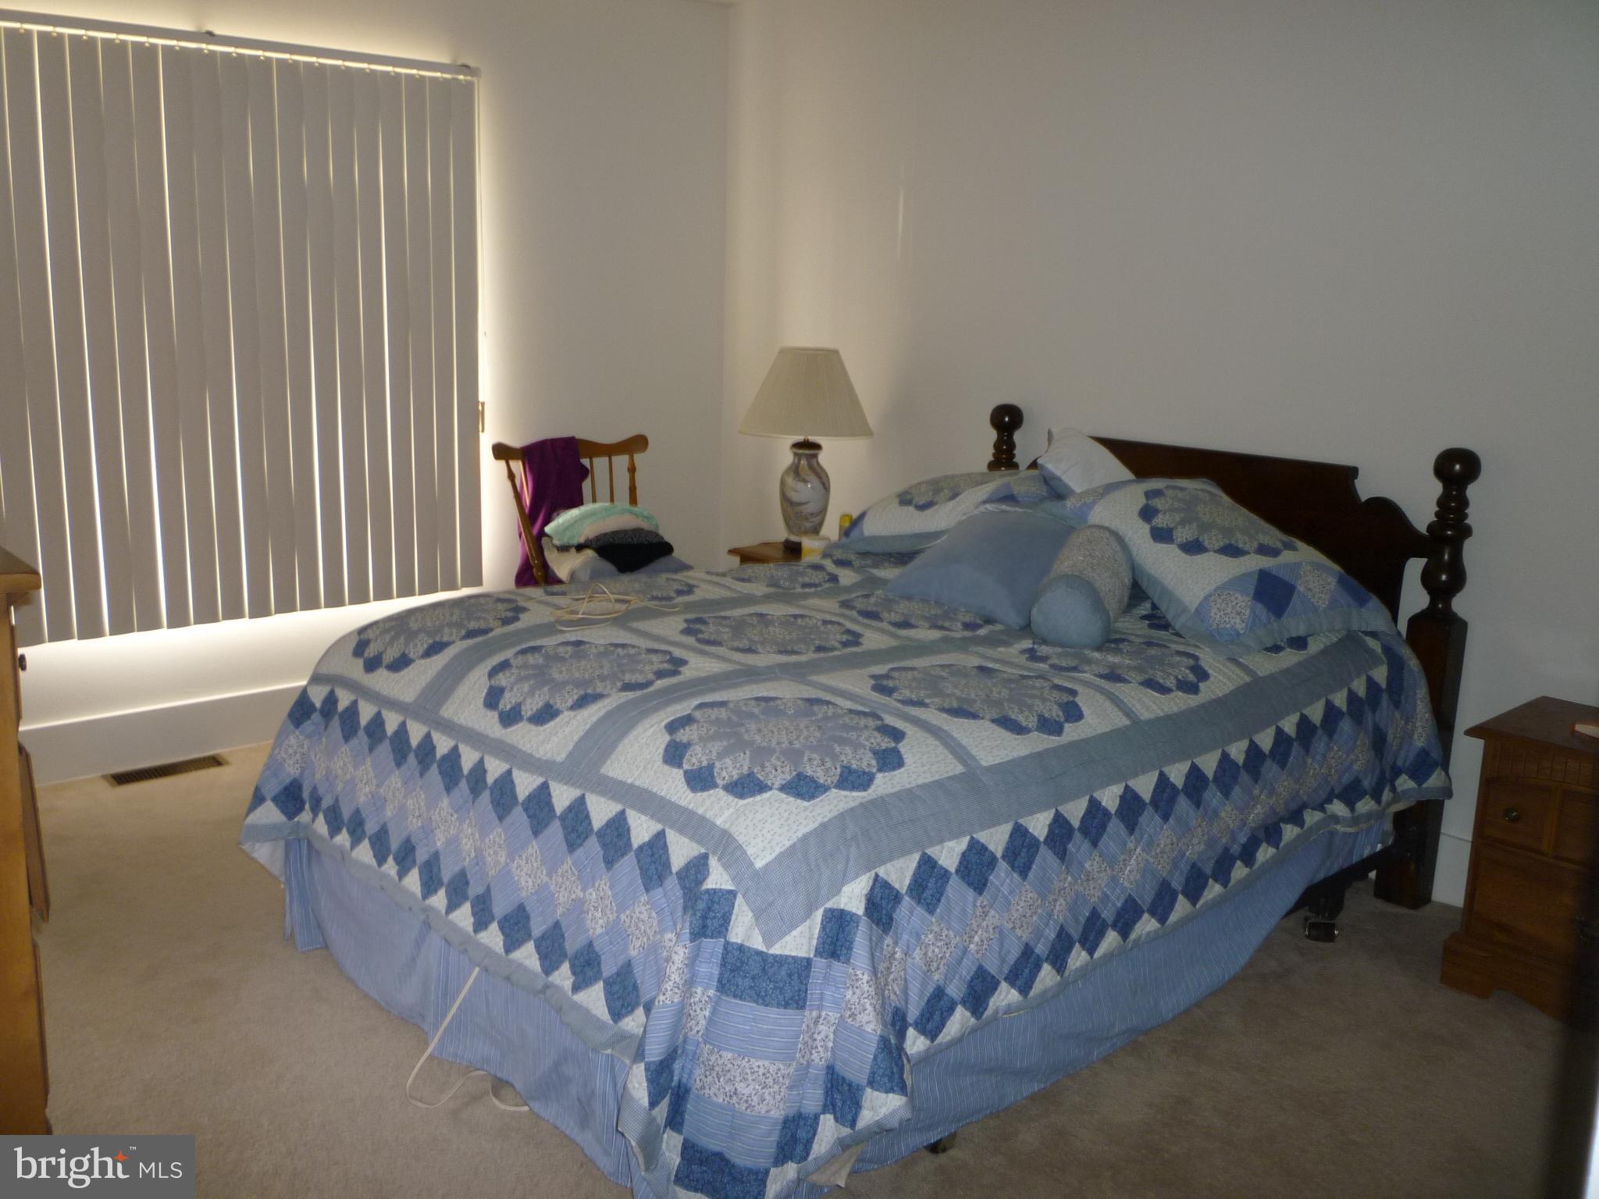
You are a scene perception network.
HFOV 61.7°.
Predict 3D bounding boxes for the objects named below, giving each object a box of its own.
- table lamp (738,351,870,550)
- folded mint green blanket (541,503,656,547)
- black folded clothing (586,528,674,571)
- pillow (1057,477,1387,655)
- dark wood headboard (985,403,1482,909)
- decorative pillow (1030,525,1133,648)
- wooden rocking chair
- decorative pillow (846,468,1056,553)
[{"bbox_3d":[0.023,-0.508,4.598,0.460,0.683,0.460,0,12,-5],"label":"table lamp"},{"bbox_3d":[-0.610,-0.227,4.128,0.340,0.115,0.240,-9,16,-40],"label":"folded mint green blanket"},{"bbox_3d":[-0.494,-0.139,3.879,0.250,0.110,0.230,-7,15,-34],"label":"black folded clothing"},{"bbox_3d":[0.994,-0.108,3.179,0.520,0.180,0.680,-6,33,-26],"label":"pillow"},{"bbox_3d":[1.090,0.078,3.777,0.100,1.145,1.500,-9,16,-41],"label":"dark wood headboard"},{"bbox_3d":[0.652,-0.032,3.066,0.170,0.170,0.413,6,17,19],"label":"decorative pillow"},{"bbox_3d":[-0.503,0.046,4.068,0.600,1.000,0.760,-8,16,-39],"label":"wooden rocking chair"},{"bbox_3d":[0.469,-0.261,3.880,0.660,0.170,0.500,-5,10,36],"label":"decorative pillow"}]

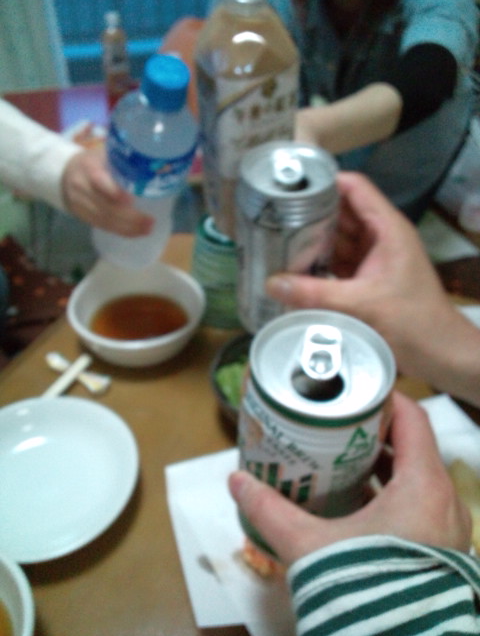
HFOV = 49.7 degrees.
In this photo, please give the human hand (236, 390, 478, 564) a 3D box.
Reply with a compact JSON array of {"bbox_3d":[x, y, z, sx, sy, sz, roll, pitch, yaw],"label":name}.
[{"bbox_3d":[0.050,0.077,0.243,0.103,0.080,0.105,-7,44,-5],"label":"human hand"}]

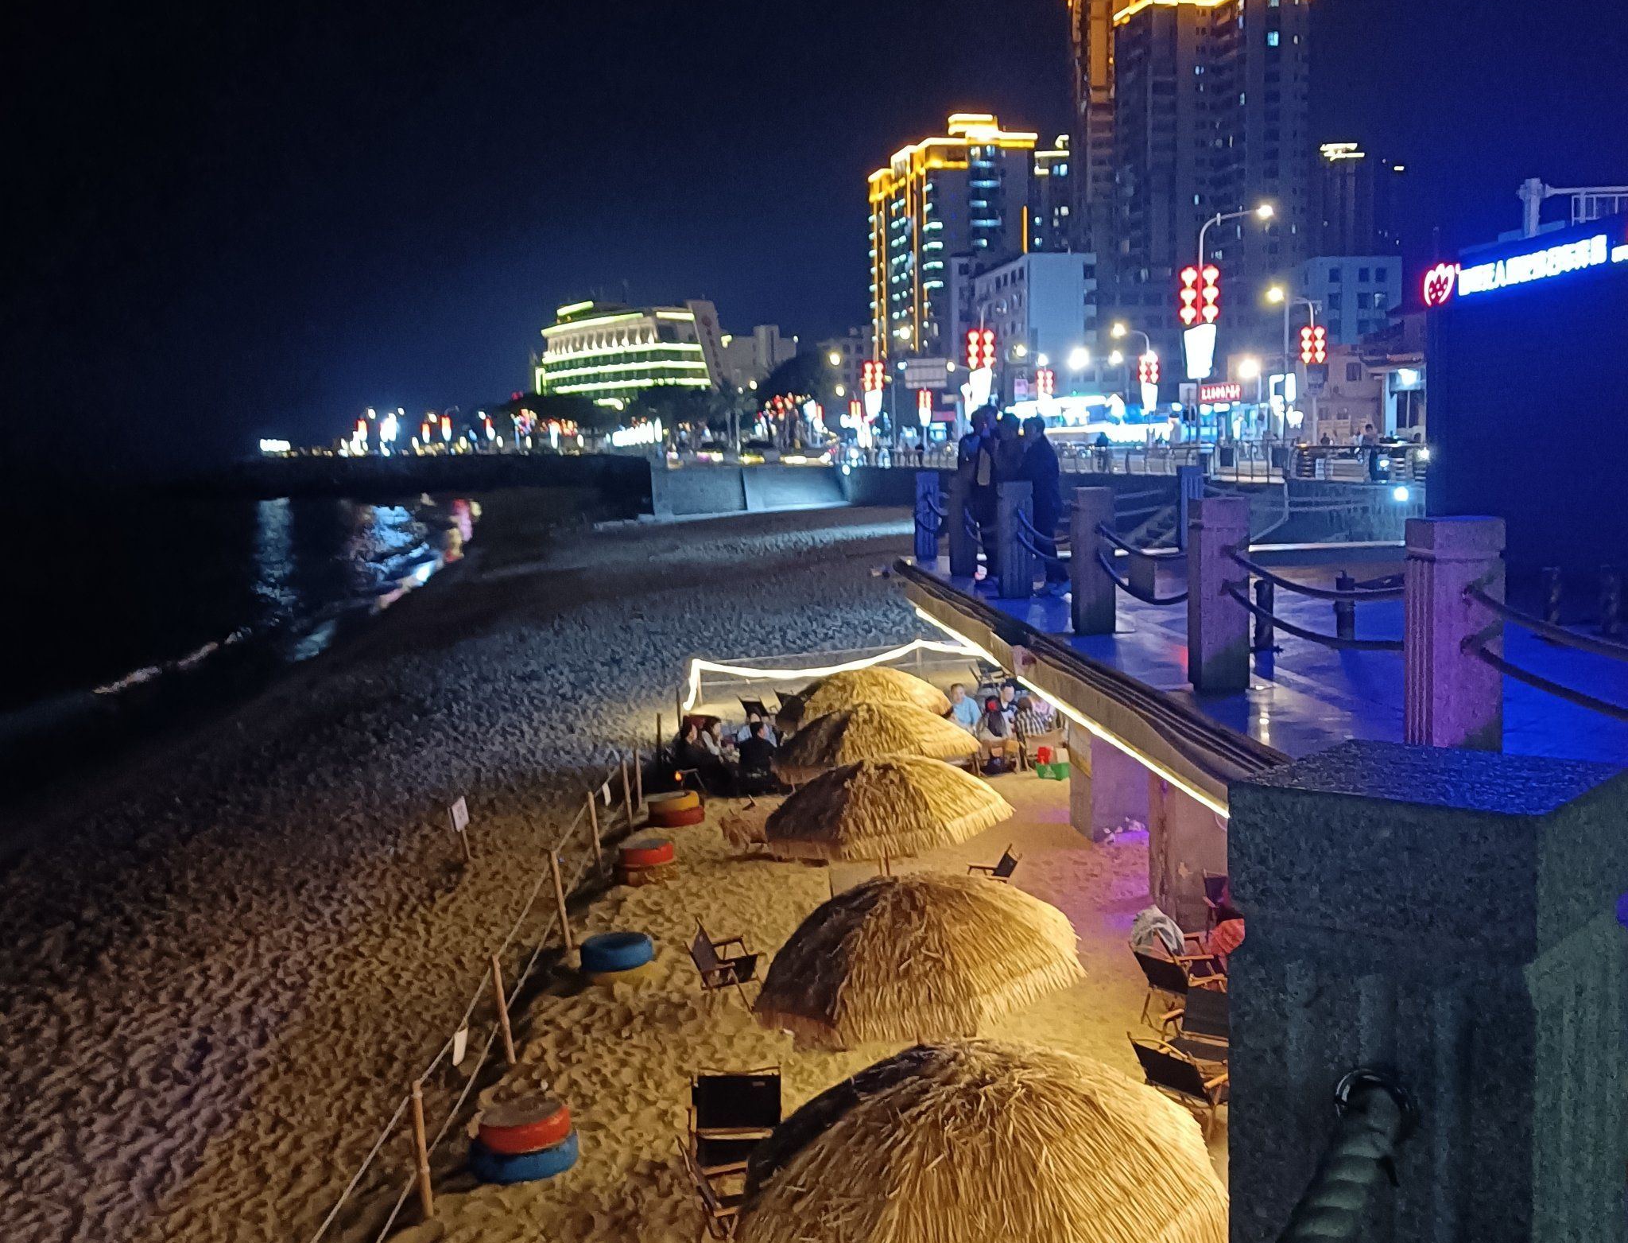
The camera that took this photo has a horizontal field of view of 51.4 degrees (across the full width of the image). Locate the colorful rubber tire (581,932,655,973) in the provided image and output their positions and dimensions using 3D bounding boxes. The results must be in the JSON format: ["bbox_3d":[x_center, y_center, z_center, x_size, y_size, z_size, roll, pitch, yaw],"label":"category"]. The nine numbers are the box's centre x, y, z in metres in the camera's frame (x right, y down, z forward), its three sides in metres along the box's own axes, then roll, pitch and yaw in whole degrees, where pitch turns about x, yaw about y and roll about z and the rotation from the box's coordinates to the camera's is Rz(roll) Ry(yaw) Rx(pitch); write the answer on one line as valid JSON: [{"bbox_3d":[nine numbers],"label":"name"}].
[{"bbox_3d":[-1.662,2.798,14.434,0.630,0.190,0.630,-1,6,0],"label":"colorful rubber tire"}]

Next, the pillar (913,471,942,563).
[{"bbox_3d":[1.432,-1.326,21.250,0.290,1.120,0.290,-2,6,-5],"label":"pillar"}]

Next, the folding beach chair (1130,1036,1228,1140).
[{"bbox_3d":[2.140,2.638,9.650,0.490,0.640,0.530,-7,8,-41],"label":"folding beach chair"}]

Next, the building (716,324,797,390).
[{"bbox_3d":[-12.119,-48.685,368.996,19.000,30.061,15.000,0,6,11],"label":"building"}]

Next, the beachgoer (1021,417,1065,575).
[{"bbox_3d":[2.225,-1.144,16.421,0.360,1.690,0.500,-1,6,0],"label":"beachgoer"}]

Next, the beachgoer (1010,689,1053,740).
[{"bbox_3d":[3.269,1.639,25.284,0.520,1.100,0.750,-2,6,-7],"label":"beachgoer"}]

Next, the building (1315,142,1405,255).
[{"bbox_3d":[158.278,-94.180,490.000,27.000,87.466,20.000,0,6,17],"label":"building"}]

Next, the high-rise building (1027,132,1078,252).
[{"bbox_3d":[71.394,-92.384,480.000,26.000,90.211,20.000,0,6,17],"label":"high-rise building"}]

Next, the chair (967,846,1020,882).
[{"bbox_3d":[1.696,2.464,15.750,0.530,0.600,0.560,-1,6,6],"label":"chair"}]

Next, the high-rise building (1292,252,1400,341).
[{"bbox_3d":[64.687,-31.577,206.055,10.116,24.063,11.000,-1,6,0],"label":"high-rise building"}]

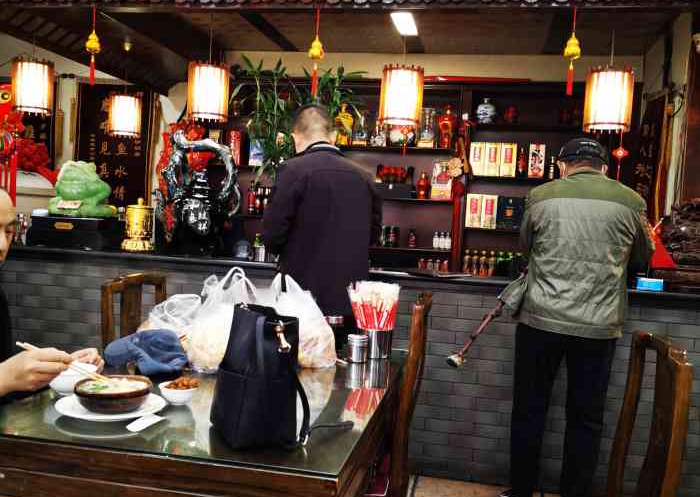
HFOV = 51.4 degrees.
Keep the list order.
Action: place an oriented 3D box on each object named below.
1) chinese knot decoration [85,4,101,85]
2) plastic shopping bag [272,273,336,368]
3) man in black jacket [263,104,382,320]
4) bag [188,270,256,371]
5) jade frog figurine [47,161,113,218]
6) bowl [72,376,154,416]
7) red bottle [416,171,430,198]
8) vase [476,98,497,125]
[{"bbox_3d":[-1.332,-1.052,3.779,0.082,0.396,0.060,4,3,11],"label":"chinese knot decoration"},{"bbox_3d":[-0.154,0.239,2.502,0.240,0.300,0.200,4,3,11],"label":"plastic shopping bag"},{"bbox_3d":[-0.156,0.235,3.338,0.530,1.765,0.420,4,3,7],"label":"man in black jacket"},{"bbox_3d":[-0.407,0.219,2.346,0.250,0.325,0.210,4,3,11],"label":"bag"},{"bbox_3d":[-1.578,-0.343,4.279,0.300,0.335,0.290,4,3,14],"label":"jade frog figurine"},{"bbox_3d":[-0.572,0.359,1.756,0.180,0.060,0.180,3,3,0],"label":"bowl"},{"bbox_3d":[0.496,-0.431,4.929,0.086,0.190,0.086,4,2,10],"label":"red bottle"},{"bbox_3d":[0.932,-0.928,4.933,0.147,0.175,0.147,4,3,11],"label":"vase"}]

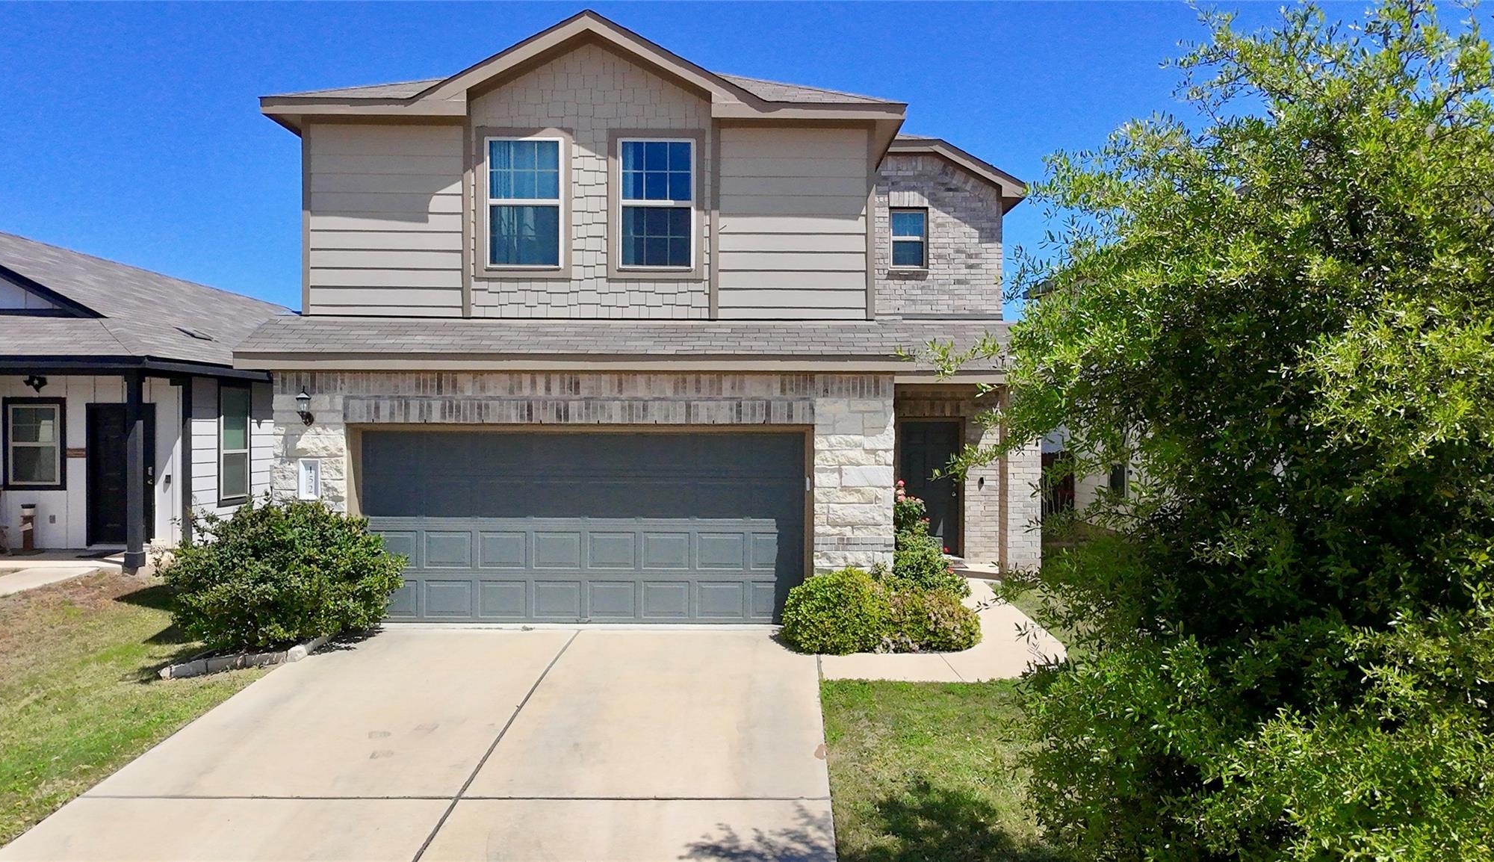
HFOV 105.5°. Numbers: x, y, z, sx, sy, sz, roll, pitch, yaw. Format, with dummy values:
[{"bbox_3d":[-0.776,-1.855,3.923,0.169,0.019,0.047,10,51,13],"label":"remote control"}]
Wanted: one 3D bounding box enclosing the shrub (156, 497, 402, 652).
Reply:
[{"bbox_3d":[-4.600,1.450,5.700,2.250,1.540,1.500,0,0,0],"label":"shrub"}]

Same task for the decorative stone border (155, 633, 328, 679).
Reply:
[{"bbox_3d":[-4.880,2.240,5.650,1.200,0.220,0.800,0,0,0],"label":"decorative stone border"}]

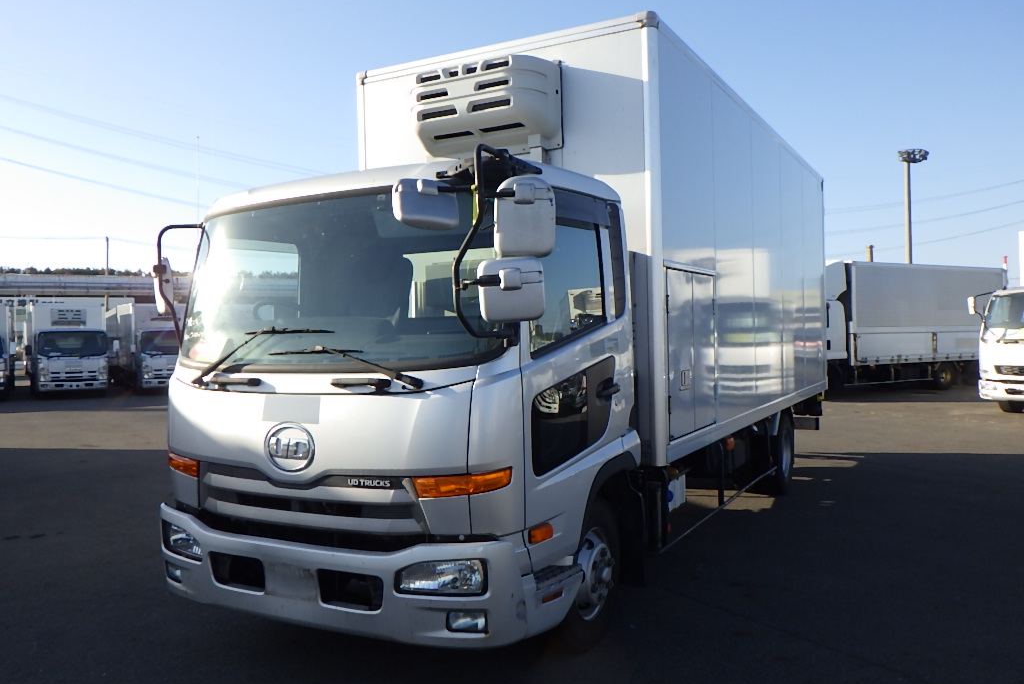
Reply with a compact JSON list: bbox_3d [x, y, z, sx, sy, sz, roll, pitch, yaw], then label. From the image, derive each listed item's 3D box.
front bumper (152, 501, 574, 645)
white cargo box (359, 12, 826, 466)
[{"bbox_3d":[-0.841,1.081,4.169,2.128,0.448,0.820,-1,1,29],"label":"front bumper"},{"bbox_3d":[1.464,-0.661,8.352,2.240,2.723,6.549,-1,1,29],"label":"white cargo box"}]

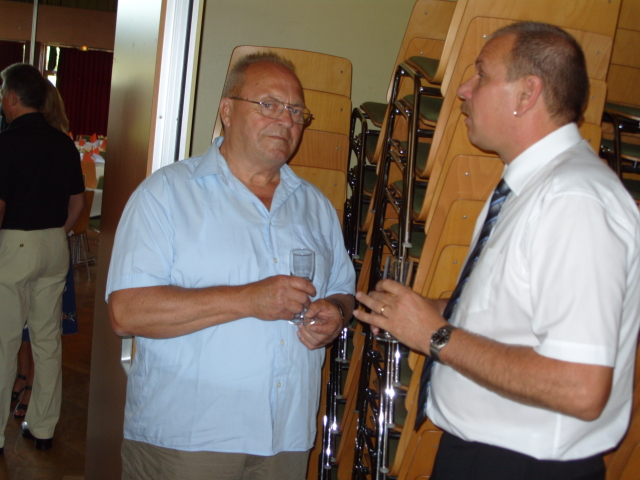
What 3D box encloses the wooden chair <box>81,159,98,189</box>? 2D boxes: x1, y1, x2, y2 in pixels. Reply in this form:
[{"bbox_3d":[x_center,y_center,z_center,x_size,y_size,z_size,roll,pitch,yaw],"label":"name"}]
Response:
[{"bbox_3d":[-3.663,-0.787,12.600,0.450,0.850,0.520,5,7,-13],"label":"wooden chair"}]

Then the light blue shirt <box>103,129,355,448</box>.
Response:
[{"bbox_3d":[-0.207,0.125,1.880,0.570,0.710,0.370,2,8,-34],"label":"light blue shirt"}]

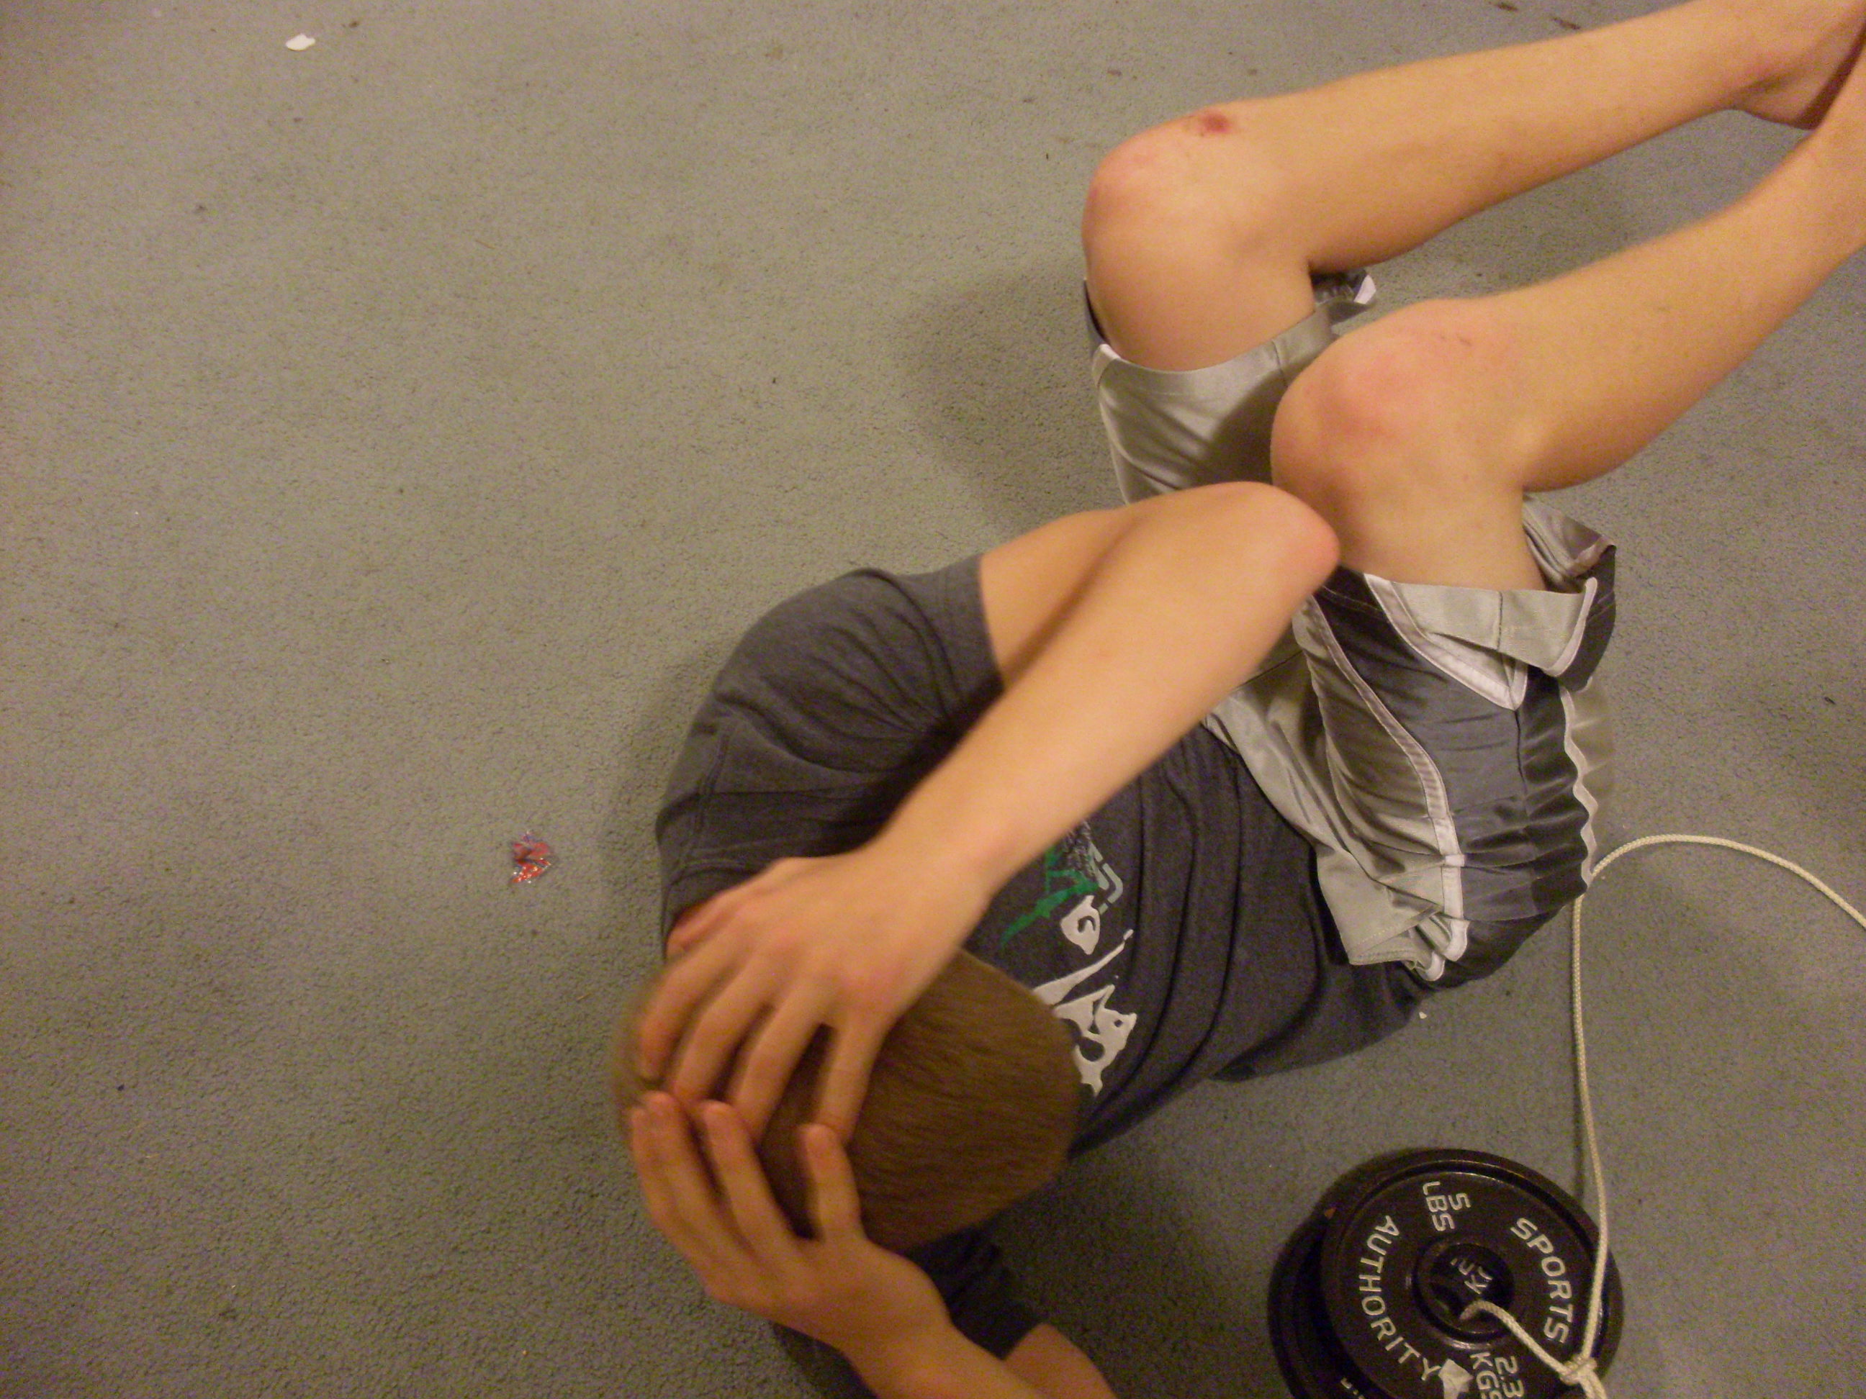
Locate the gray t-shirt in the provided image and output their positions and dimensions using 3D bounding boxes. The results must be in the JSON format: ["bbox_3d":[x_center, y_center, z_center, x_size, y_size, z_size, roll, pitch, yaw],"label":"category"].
[{"bbox_3d":[0.100,0.139,1.277,0.450,0.270,0.420,-8,60,-32],"label":"gray t-shirt"}]

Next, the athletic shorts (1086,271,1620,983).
[{"bbox_3d":[0.292,-0.062,1.443,0.310,0.380,0.450,-22,54,-16],"label":"athletic shorts"}]

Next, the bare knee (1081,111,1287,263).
[{"bbox_3d":[0.164,-0.340,1.368,0.125,0.110,0.105,-16,53,-12],"label":"bare knee"}]

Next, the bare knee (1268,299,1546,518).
[{"bbox_3d":[0.281,-0.172,1.230,0.130,0.115,0.110,-26,55,-19],"label":"bare knee"}]

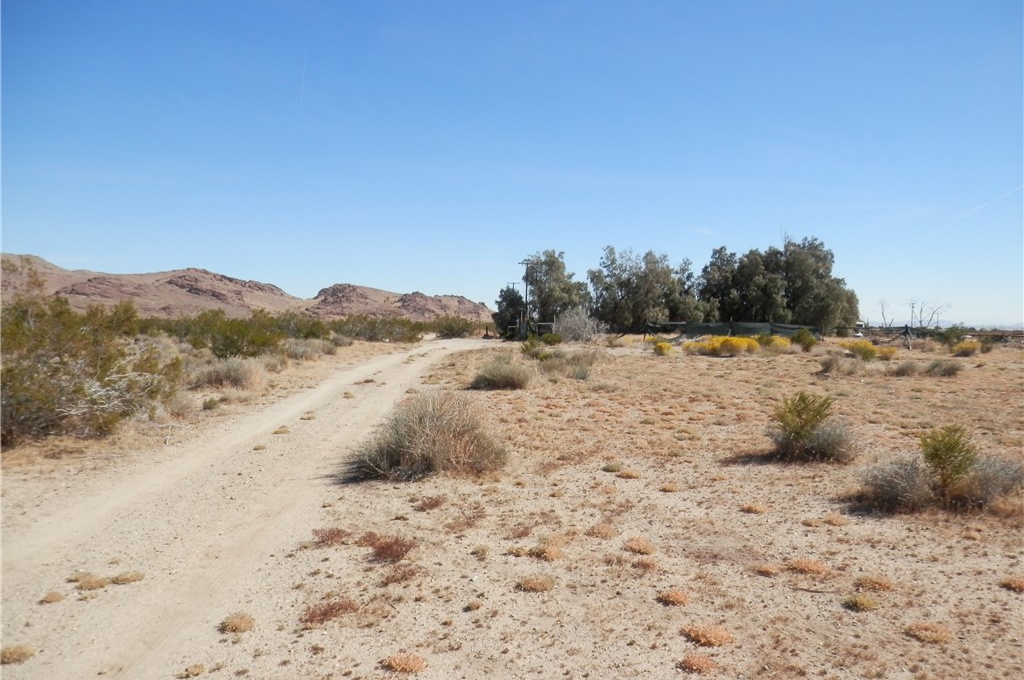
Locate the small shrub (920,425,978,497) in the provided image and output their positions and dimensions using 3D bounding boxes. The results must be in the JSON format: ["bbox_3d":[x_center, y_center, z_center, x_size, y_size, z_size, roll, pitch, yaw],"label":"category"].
[{"bbox_3d":[4.146,1.133,7.006,0.531,0.666,0.478,0,1,0],"label":"small shrub"}]

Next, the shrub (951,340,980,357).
[{"bbox_3d":[24.577,0.448,40.079,1.424,0.842,1.281,0,1,0],"label":"shrub"}]

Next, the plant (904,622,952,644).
[{"bbox_3d":[2.124,1.480,3.774,0.221,0.069,0.188,0,1,0],"label":"plant"}]

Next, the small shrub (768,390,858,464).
[{"bbox_3d":[3.678,1.026,9.050,1.063,0.818,0.904,0,1,0],"label":"small shrub"}]

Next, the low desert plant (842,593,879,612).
[{"bbox_3d":[1.967,1.465,4.175,0.189,0.085,0.160,0,1,0],"label":"low desert plant"}]

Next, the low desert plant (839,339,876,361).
[{"bbox_3d":[16.608,0.464,35.554,1.684,0.975,1.516,0,1,0],"label":"low desert plant"}]

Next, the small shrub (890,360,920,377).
[{"bbox_3d":[13.212,0.945,24.832,0.919,0.512,0.781,0,1,0],"label":"small shrub"}]

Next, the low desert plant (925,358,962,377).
[{"bbox_3d":[14.111,0.882,24.131,1.040,0.555,0.936,0,1,0],"label":"low desert plant"}]

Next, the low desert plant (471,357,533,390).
[{"bbox_3d":[-0.304,0.884,19.548,1.586,0.790,1.348,0,1,0],"label":"low desert plant"}]

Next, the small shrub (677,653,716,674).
[{"bbox_3d":[0.870,1.507,3.468,0.175,0.061,0.136,0,1,0],"label":"small shrub"}]

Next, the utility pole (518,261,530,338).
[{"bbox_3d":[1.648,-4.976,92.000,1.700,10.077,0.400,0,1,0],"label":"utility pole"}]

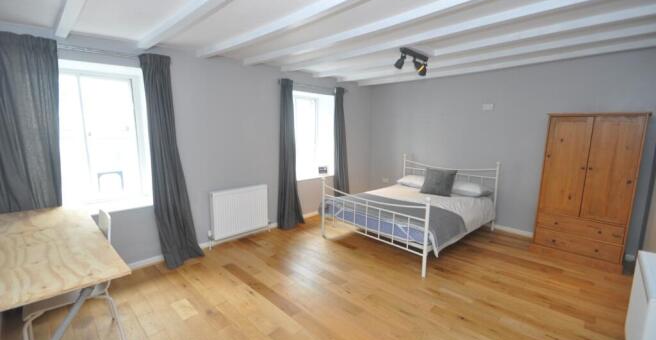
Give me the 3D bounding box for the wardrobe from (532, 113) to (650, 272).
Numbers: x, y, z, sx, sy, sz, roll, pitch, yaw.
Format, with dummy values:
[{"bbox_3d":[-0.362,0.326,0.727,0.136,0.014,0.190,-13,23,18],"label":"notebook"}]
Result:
[{"bbox_3d":[3.075,0.216,3.282,0.492,1.719,0.820,-8,12,-44],"label":"wardrobe"}]

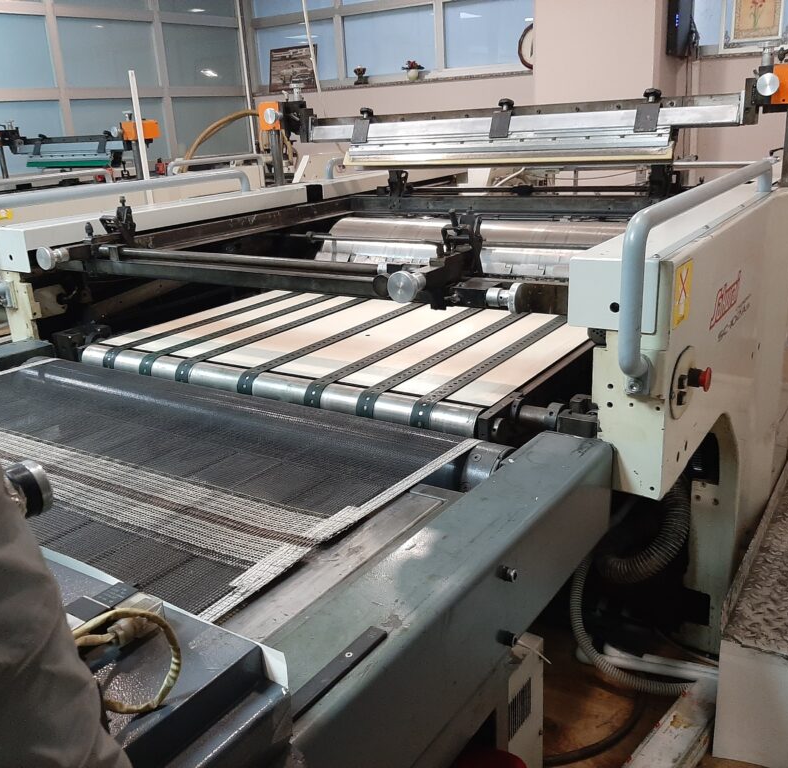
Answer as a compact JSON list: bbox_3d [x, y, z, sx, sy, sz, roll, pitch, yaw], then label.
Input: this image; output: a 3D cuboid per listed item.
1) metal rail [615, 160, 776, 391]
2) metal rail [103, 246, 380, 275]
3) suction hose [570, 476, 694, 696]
[{"bbox_3d":[0.609,-0.253,1.461,0.042,0.276,1.006,9,23,33],"label":"metal rail"},{"bbox_3d":[-0.394,-0.284,1.739,0.883,0.019,0.019,9,23,33],"label":"metal rail"},{"bbox_3d":[0.546,0.438,1.800,0.301,0.607,0.241,9,23,33],"label":"suction hose"}]

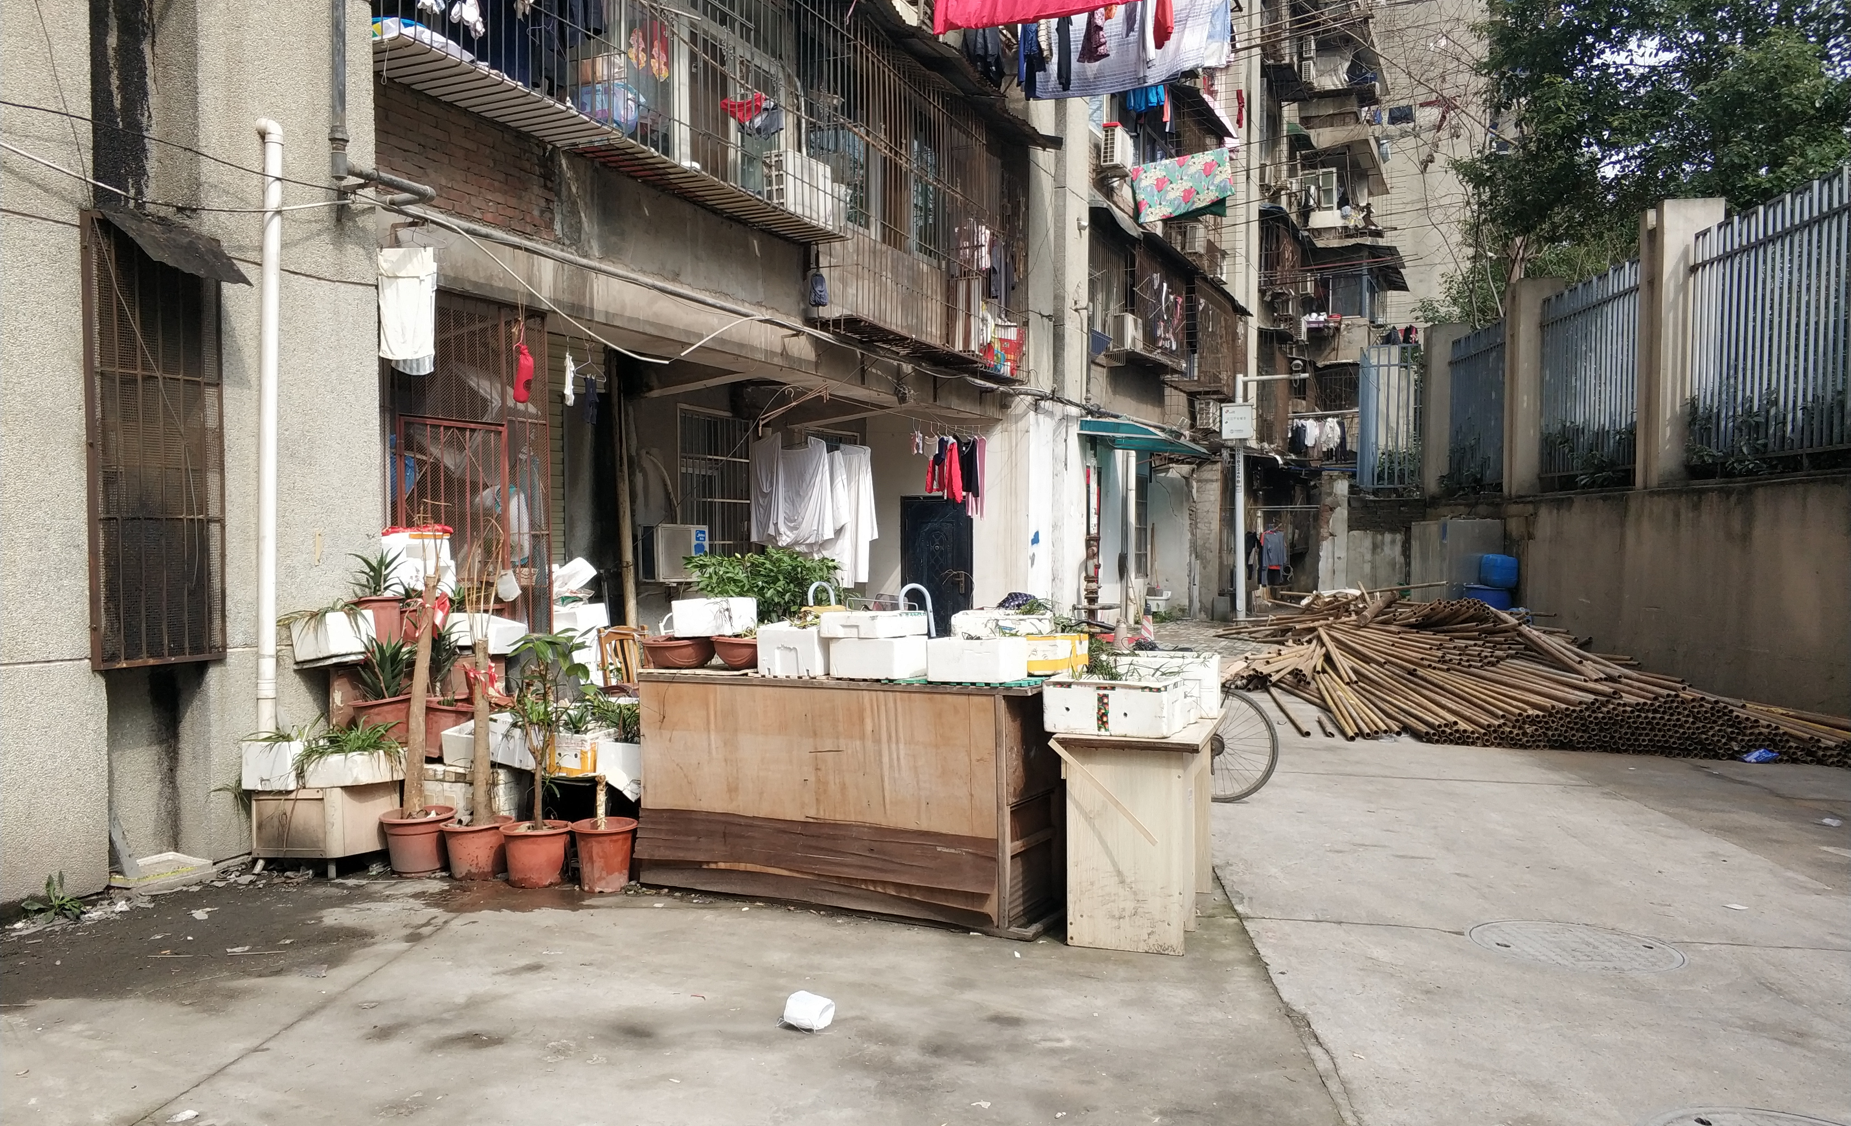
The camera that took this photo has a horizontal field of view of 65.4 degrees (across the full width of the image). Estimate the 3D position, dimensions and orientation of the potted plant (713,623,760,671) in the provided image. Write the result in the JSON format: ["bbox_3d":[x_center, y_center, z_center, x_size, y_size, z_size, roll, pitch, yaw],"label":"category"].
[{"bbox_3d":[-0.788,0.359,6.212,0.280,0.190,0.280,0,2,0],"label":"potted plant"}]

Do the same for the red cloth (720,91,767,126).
[{"bbox_3d":[-1.310,-3.265,10.366,0.340,0.250,0.100,1,2,25],"label":"red cloth"}]

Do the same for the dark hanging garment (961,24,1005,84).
[{"bbox_3d":[0.570,-5.028,14.041,0.420,0.750,0.200,1,2,25],"label":"dark hanging garment"}]

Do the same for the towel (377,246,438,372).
[{"bbox_3d":[-2.720,-1.332,7.568,0.320,0.670,0.080,0,2,8],"label":"towel"}]

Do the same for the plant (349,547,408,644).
[{"bbox_3d":[-2.546,0.161,6.700,0.240,0.480,0.240,1,2,25],"label":"plant"}]

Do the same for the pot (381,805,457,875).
[{"bbox_3d":[-2.232,1.224,6.335,0.335,0.235,0.335,0,2,-19],"label":"pot"}]

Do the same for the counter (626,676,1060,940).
[{"bbox_3d":[-0.289,0.918,5.961,1.730,0.910,0.580,1,2,24],"label":"counter"}]

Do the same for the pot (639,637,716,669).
[{"bbox_3d":[-1.180,0.423,6.850,0.340,0.150,0.330,1,1,0],"label":"pot"}]

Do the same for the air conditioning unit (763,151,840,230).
[{"bbox_3d":[-0.982,-2.855,11.108,0.250,0.490,0.740,1,2,25],"label":"air conditioning unit"}]

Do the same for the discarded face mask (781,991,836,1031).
[{"bbox_3d":[-0.357,1.373,4.434,0.145,0.090,0.110,1,2,24],"label":"discarded face mask"}]

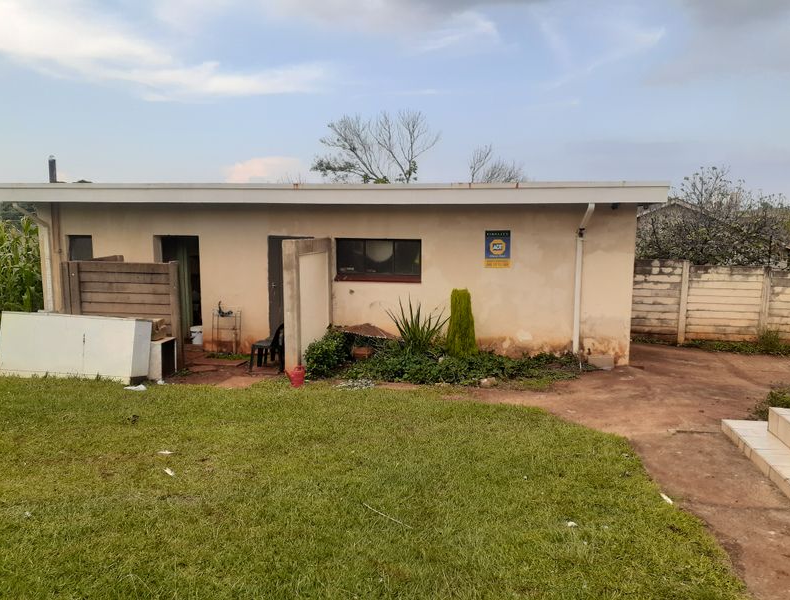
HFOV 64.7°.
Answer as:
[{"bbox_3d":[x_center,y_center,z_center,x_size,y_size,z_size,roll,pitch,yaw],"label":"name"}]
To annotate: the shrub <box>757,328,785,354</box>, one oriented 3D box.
[{"bbox_3d":[6.893,0.726,11.424,0.490,0.420,0.460,0,8,0],"label":"shrub"}]

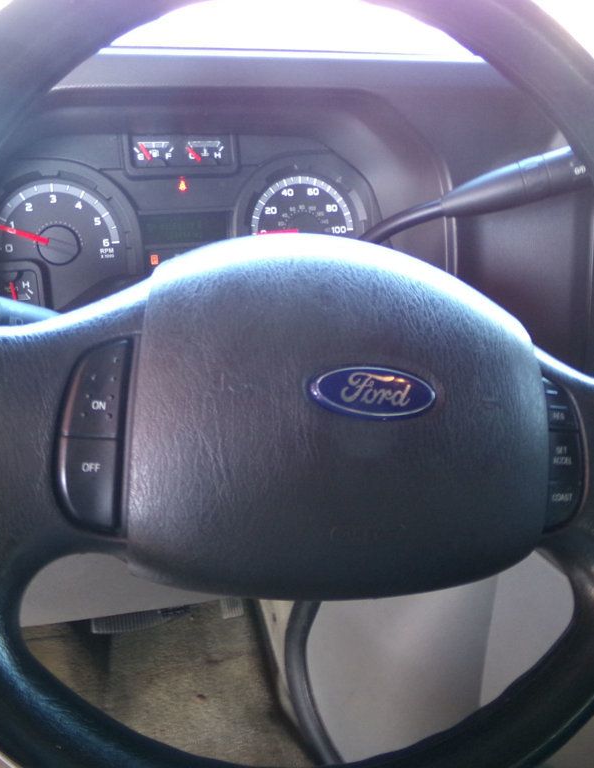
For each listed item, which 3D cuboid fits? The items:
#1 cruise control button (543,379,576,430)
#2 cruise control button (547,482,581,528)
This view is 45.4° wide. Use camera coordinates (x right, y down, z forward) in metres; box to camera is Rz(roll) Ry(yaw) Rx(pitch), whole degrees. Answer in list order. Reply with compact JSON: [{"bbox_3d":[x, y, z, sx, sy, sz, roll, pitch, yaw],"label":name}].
[{"bbox_3d":[0.126,0.009,0.340,0.020,0.027,0.007,3,-1,-14],"label":"cruise control button"},{"bbox_3d":[0.128,0.058,0.341,0.021,0.023,0.007,3,-1,-14],"label":"cruise control button"}]

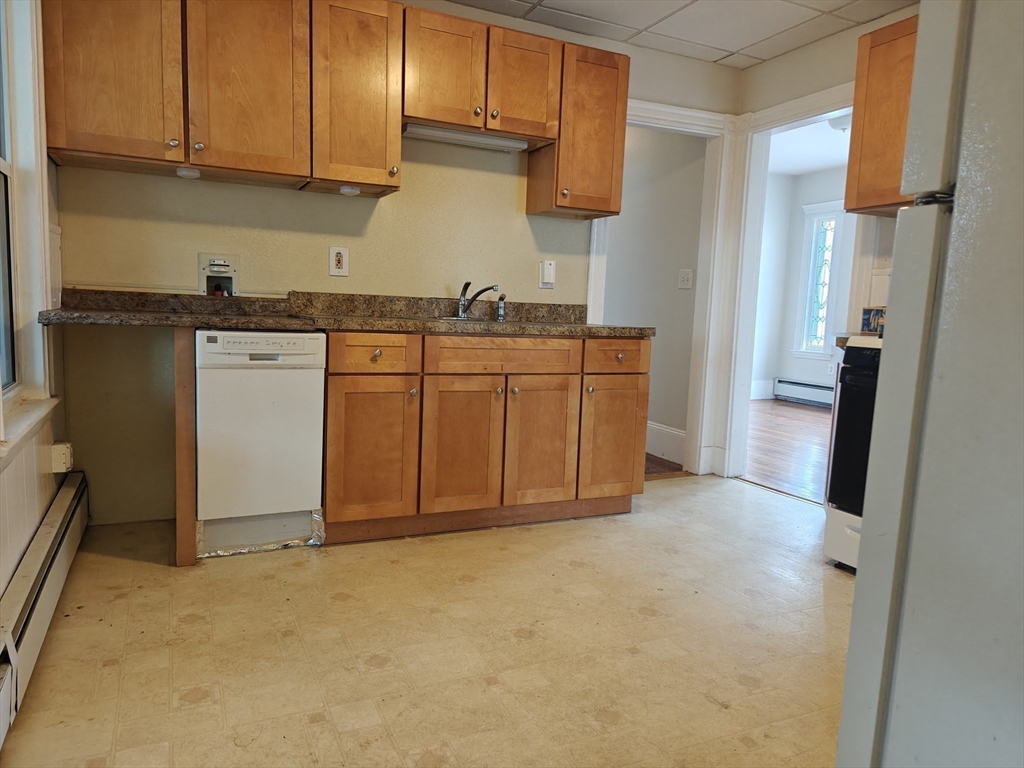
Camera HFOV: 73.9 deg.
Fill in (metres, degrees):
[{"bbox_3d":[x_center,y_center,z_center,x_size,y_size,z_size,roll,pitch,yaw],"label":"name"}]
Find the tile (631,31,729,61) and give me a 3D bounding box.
[{"bbox_3d":[0.939,-1.873,3.772,0.605,0.018,0.168,-1,8,-25],"label":"tile"}]

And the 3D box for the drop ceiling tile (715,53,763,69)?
[{"bbox_3d":[1.325,-1.879,3.948,0.215,0.018,0.168,-1,8,-25],"label":"drop ceiling tile"}]

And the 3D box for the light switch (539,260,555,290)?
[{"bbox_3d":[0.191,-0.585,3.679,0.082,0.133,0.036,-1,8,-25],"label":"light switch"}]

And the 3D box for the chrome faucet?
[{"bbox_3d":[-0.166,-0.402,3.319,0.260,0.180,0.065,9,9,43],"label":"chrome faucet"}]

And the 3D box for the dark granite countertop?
[{"bbox_3d":[-0.573,-0.320,3.023,2.480,0.142,0.655,-1,8,-25],"label":"dark granite countertop"}]

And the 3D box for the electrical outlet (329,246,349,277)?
[{"bbox_3d":[-0.819,-0.578,3.231,0.088,0.130,0.010,-1,8,-25],"label":"electrical outlet"}]

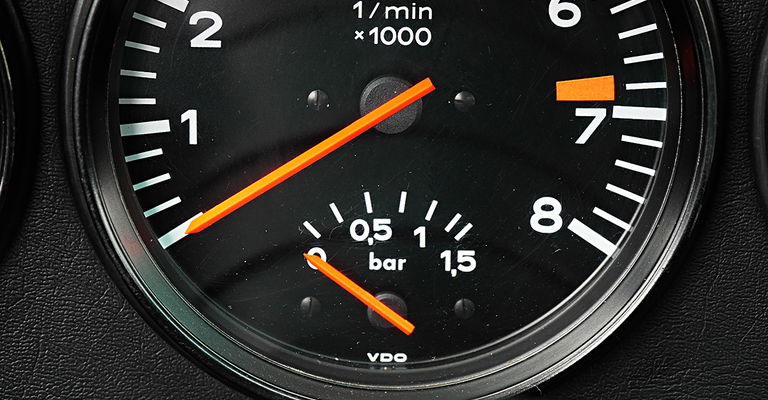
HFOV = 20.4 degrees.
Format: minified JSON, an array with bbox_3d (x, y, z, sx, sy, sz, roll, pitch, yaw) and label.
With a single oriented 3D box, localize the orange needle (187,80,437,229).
[{"bbox_3d":[-0.015,-0.008,0.421,0.058,0.003,0.002,-31,13,7],"label":"orange needle"}]

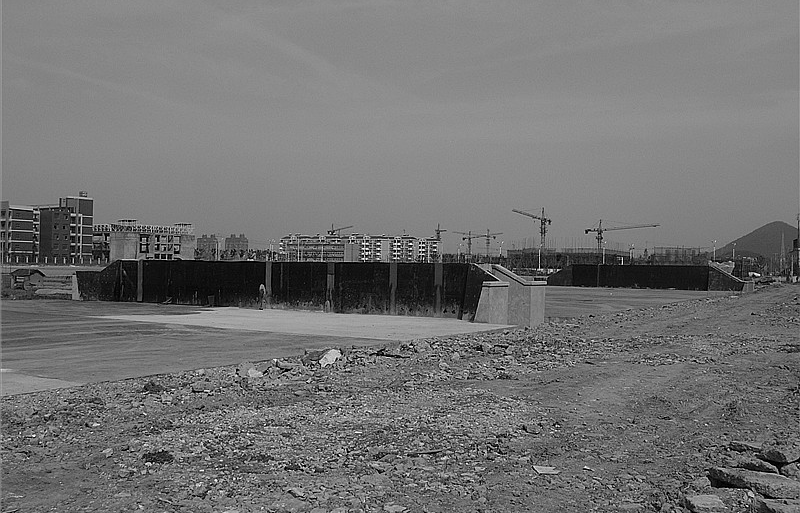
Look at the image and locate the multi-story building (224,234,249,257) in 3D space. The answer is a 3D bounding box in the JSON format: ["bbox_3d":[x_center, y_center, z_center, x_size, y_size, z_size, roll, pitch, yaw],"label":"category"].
[{"bbox_3d":[-168.044,-7.303,856.577,23.500,30.900,14.000,1,0,-11],"label":"multi-story building"}]

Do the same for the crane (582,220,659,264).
[{"bbox_3d":[114.500,-6.300,429.000,3.000,26.500,46.000,1,0,-40],"label":"crane"}]

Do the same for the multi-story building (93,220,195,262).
[{"bbox_3d":[-94.000,-4.900,306.000,31.000,17.000,18.000,1,0,-37],"label":"multi-story building"}]

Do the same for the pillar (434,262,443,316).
[{"bbox_3d":[1.891,1.688,41.484,0.370,2.650,0.300,0,-1,33],"label":"pillar"}]

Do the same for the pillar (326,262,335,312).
[{"bbox_3d":[-3.809,1.662,45.048,0.370,2.650,0.300,0,-1,33],"label":"pillar"}]

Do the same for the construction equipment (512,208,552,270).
[{"bbox_3d":[53.877,-7.433,334.964,3.500,26.800,59.000,0,-1,24],"label":"construction equipment"}]

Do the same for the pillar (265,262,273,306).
[{"bbox_3d":[-7.551,1.646,47.476,0.370,2.650,0.300,0,-1,33],"label":"pillar"}]

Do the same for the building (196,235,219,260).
[{"bbox_3d":[-197.711,-7.336,856.574,23.000,30.400,14.000,1,0,-13],"label":"building"}]

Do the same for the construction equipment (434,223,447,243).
[{"bbox_3d":[28.000,-9.200,570.000,4.500,28.000,34.000,1,0,10],"label":"construction equipment"}]

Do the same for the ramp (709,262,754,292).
[{"bbox_3d":[40.350,2.500,101.400,4.700,3.400,2.500,0,0,41],"label":"ramp"}]

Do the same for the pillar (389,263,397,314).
[{"bbox_3d":[-0.411,1.677,42.940,0.370,2.650,0.300,0,-1,33],"label":"pillar"}]

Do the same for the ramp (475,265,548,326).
[{"bbox_3d":[4.914,1.683,37.315,3.440,2.650,1.960,0,-1,33],"label":"ramp"}]

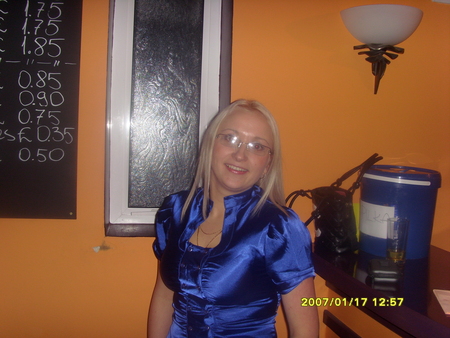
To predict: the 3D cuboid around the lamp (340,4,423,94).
[{"bbox_3d":[0.576,-0.416,1.671,0.303,0.292,0.154,1,5,-10],"label":"lamp"}]

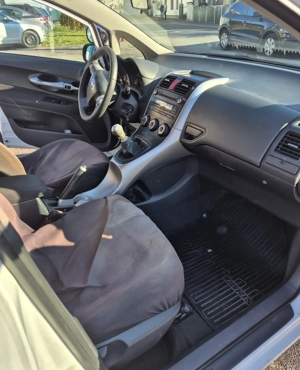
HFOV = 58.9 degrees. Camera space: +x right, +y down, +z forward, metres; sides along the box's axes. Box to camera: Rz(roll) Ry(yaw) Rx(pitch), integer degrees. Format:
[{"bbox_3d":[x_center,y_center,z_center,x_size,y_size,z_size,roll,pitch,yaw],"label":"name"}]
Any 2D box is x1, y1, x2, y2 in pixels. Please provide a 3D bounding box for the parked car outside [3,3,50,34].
[{"bbox_3d":[-6.988,-7.251,11.941,4.500,1.460,1.800,-4,34,-6],"label":"parked car outside"}]

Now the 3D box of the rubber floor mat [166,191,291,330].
[{"bbox_3d":[0.345,0.274,1.208,0.580,0.135,0.480,-26,41,-18],"label":"rubber floor mat"}]

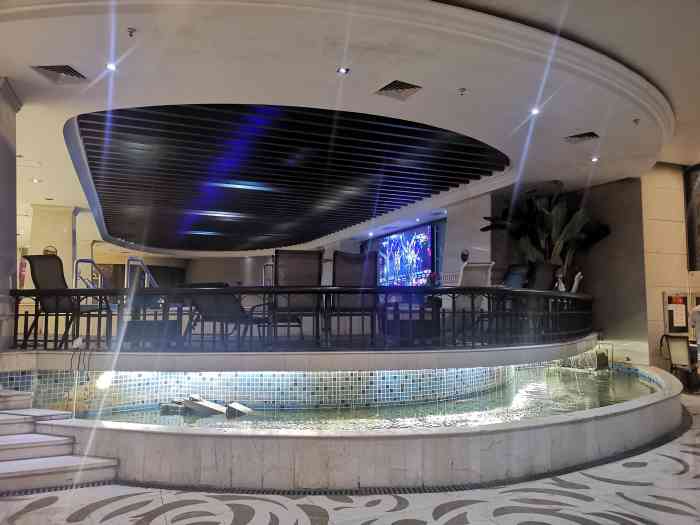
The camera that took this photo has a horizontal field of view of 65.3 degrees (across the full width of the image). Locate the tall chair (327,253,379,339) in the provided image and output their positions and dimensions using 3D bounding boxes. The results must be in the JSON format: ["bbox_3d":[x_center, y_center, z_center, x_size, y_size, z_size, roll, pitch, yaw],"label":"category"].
[{"bbox_3d":[0.020,0.456,6.635,0.600,1.120,0.740,1,-5,-9],"label":"tall chair"}]

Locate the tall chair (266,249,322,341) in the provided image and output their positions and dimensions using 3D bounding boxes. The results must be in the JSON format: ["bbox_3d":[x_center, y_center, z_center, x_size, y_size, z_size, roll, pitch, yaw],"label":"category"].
[{"bbox_3d":[-0.660,0.446,6.505,0.600,1.120,0.740,1,-5,-9],"label":"tall chair"}]

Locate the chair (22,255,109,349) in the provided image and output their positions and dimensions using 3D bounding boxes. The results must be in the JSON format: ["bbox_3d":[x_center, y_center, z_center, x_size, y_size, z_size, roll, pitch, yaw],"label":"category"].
[{"bbox_3d":[-3.560,0.472,6.834,0.600,1.120,0.740,-2,-5,20],"label":"chair"}]

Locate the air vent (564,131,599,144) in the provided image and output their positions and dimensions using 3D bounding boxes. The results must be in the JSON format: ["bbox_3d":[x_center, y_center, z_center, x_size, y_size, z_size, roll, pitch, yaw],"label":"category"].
[{"bbox_3d":[2.860,-1.532,6.729,0.340,0.050,0.340,-4,-6,44],"label":"air vent"}]

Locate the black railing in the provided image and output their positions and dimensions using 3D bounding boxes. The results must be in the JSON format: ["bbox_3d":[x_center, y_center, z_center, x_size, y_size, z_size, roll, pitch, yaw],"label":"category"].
[{"bbox_3d":[0.602,0.689,6.980,8.767,0.710,1.956,2,-5,-23],"label":"black railing"}]

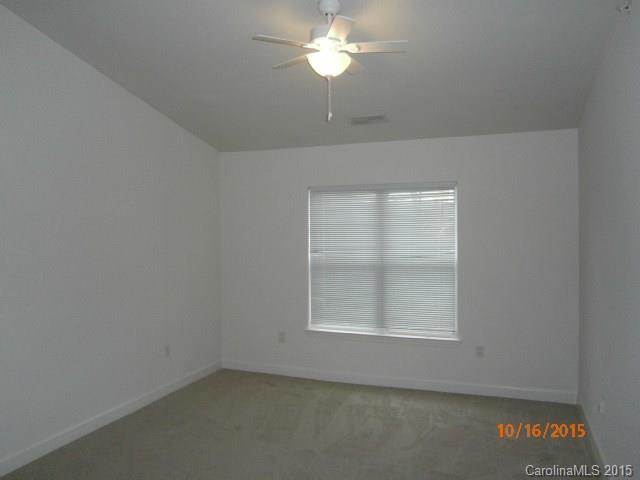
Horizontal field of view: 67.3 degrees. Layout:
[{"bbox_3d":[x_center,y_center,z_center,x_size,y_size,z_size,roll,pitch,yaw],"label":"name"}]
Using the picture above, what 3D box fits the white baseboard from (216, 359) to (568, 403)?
[{"bbox_3d":[0.570,1.413,4.825,3.600,0.104,0.020,0,1,20],"label":"white baseboard"}]

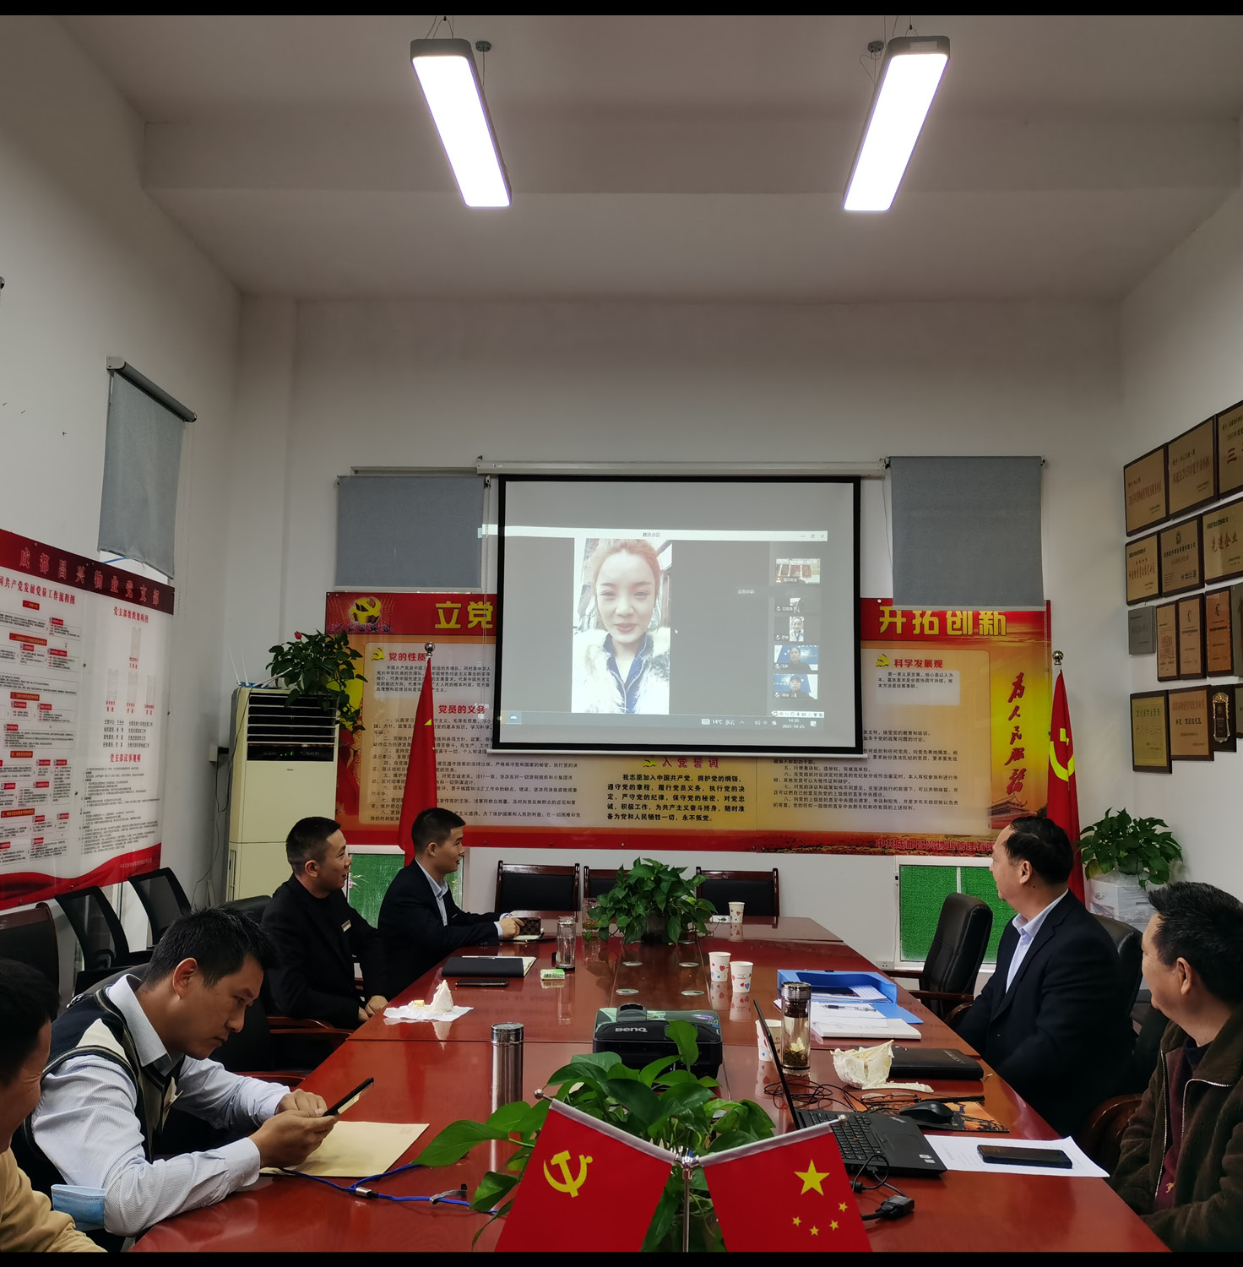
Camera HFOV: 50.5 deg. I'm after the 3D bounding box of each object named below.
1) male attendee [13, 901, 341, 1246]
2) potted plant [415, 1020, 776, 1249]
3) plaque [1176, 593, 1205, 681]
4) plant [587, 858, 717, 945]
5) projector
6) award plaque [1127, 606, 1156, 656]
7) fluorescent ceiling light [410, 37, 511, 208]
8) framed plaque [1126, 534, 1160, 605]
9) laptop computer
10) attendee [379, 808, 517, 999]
[{"bbox_3d":[-0.746,1.132,2.401,0.740,1.250,0.600,0,-5,9],"label":"male attendee"},{"bbox_3d":[-0.032,0.712,1.760,0.460,0.360,0.420,1,-6,2],"label":"potted plant"},{"bbox_3d":[2.875,0.022,6.644,0.022,0.410,0.275,1,-6,2],"label":"plaque"},{"bbox_3d":[0.123,1.081,5.353,0.530,0.330,0.480,1,-5,2],"label":"plant"},{"bbox_3d":[0.084,0.962,3.069,0.292,0.120,0.225,0,-6,5],"label":"projector"},{"bbox_3d":[2.807,-0.012,7.071,0.020,0.248,0.394,1,-5,2],"label":"award plaque"},{"bbox_3d":[-0.565,-1.840,4.848,0.196,0.066,1.180,1,-5,2],"label":"fluorescent ceiling light"},{"bbox_3d":[2.715,-0.327,6.833,0.020,0.327,0.450,1,-5,1],"label":"framed plaque"},{"bbox_3d":[0.420,0.857,2.487,0.310,0.225,0.340,0,-6,7],"label":"laptop computer"},{"bbox_3d":[-0.665,1.335,5.208,0.630,1.285,0.520,1,-5,-4],"label":"attendee"}]

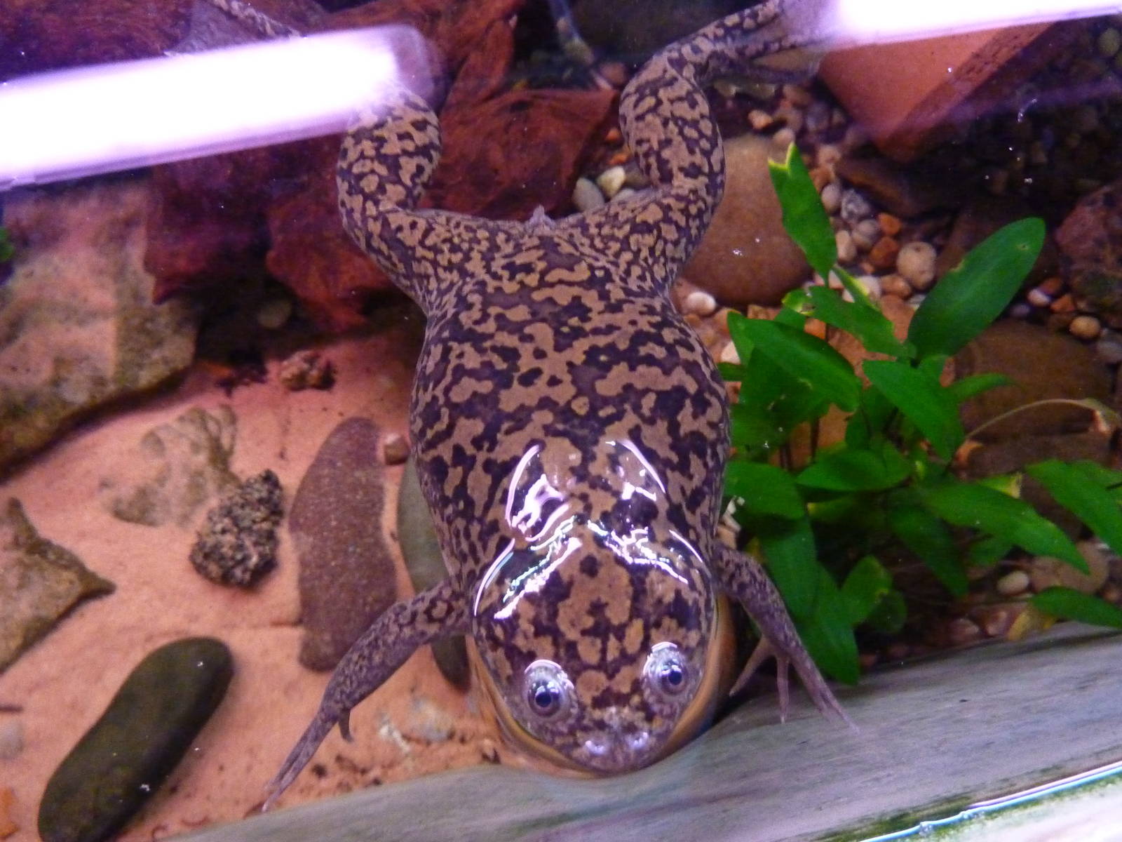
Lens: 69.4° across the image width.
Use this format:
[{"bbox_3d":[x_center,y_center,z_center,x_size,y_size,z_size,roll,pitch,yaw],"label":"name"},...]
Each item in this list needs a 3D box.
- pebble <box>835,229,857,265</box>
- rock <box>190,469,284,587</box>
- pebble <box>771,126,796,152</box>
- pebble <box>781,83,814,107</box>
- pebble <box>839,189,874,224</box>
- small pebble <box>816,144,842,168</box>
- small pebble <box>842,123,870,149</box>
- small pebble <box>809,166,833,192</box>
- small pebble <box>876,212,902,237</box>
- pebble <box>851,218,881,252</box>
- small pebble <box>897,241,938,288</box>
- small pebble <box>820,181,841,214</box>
[{"bbox_3d":[0.129,-0.079,0.366,0.008,0.009,0.017,-11,69,-5],"label":"pebble"},{"bbox_3d":[-0.134,0.044,0.337,0.033,0.025,0.051,24,74,5],"label":"rock"},{"bbox_3d":[0.107,-0.135,0.388,0.012,0.009,0.012,19,69,6],"label":"pebble"},{"bbox_3d":[0.122,-0.168,0.417,0.017,0.011,0.011,0,73,-2],"label":"pebble"},{"bbox_3d":[0.145,-0.105,0.397,0.017,0.014,0.018,0,73,-2],"label":"pebble"},{"bbox_3d":[0.135,-0.133,0.407,0.012,0.010,0.012,0,73,-2],"label":"small pebble"},{"bbox_3d":[0.142,-0.137,0.389,0.013,0.010,0.013,0,68,-1],"label":"small pebble"},{"bbox_3d":[0.121,-0.113,0.380,0.012,0.009,0.013,0,68,-1],"label":"small pebble"},{"bbox_3d":[0.161,-0.096,0.397,0.011,0.009,0.012,0,73,-2],"label":"small pebble"},{"bbox_3d":[0.139,-0.084,0.368,0.013,0.011,0.017,0,68,-1],"label":"pebble"},{"bbox_3d":[0.170,-0.074,0.387,0.018,0.017,0.024,0,73,-2],"label":"small pebble"},{"bbox_3d":[0.125,-0.103,0.376,0.009,0.010,0.017,0,68,-1],"label":"small pebble"}]

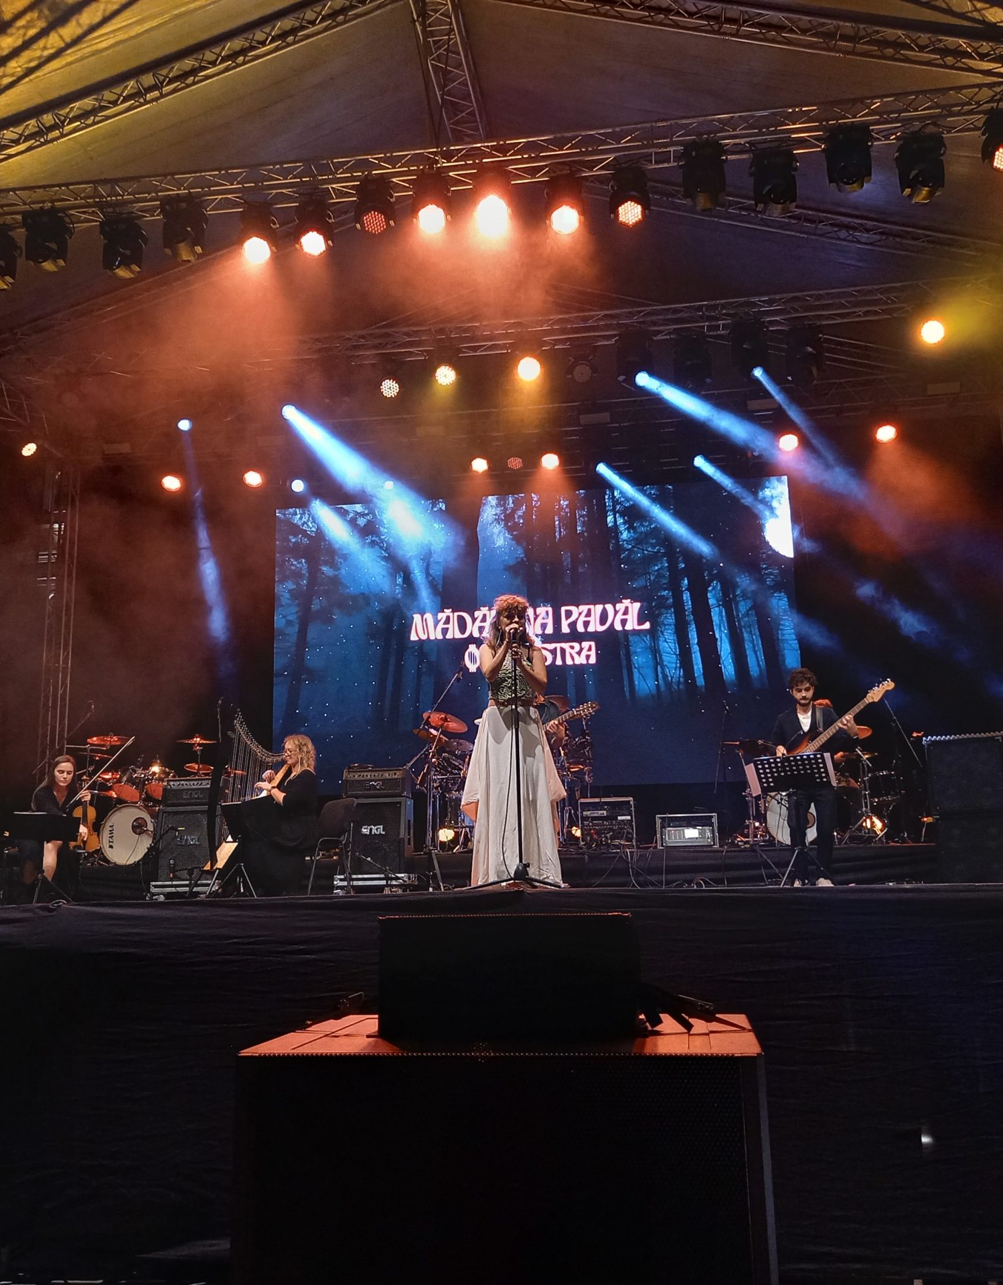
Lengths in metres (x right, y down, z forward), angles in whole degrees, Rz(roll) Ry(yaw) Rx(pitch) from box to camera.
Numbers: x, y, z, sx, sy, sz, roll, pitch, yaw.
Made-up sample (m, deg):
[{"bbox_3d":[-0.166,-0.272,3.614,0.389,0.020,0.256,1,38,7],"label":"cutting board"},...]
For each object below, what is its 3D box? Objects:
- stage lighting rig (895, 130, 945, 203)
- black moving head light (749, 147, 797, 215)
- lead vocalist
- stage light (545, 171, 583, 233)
[{"bbox_3d":[3.511,-3.987,10.369,0.400,0.530,0.350,-4,-7,13],"label":"stage lighting rig"},{"bbox_3d":[2.292,-3.880,10.462,0.370,0.530,0.310,-3,-11,8],"label":"black moving head light"},{"bbox_3d":[0.063,0.555,6.961,0.580,1.680,0.450,-2,-11,4],"label":"lead vocalist"},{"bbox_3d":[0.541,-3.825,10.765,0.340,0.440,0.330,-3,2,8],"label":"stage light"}]

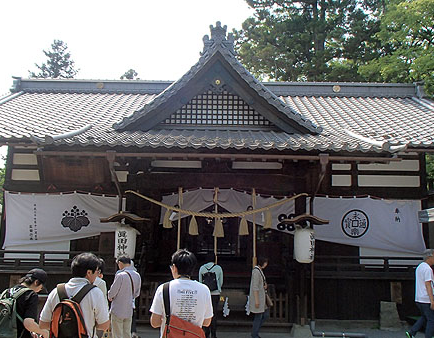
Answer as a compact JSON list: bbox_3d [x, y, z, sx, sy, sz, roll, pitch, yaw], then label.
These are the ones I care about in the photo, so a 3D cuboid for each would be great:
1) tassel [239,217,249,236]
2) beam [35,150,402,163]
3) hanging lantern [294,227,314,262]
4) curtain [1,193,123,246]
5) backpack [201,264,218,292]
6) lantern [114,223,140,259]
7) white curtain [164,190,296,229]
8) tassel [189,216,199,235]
[{"bbox_3d":[0.573,1.203,9.288,0.200,0.400,0.190,1,-10,0],"label":"tassel"},{"bbox_3d":[0.028,-0.231,8.586,7.050,0.110,0.120,1,-10,0],"label":"beam"},{"bbox_3d":[1.784,1.547,9.024,0.430,0.710,0.430,1,-10,0],"label":"hanging lantern"},{"bbox_3d":[-3.892,1.290,11.141,3.008,1.367,0.100,1,-10,0],"label":"curtain"},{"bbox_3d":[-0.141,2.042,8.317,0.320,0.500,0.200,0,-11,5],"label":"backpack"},{"bbox_3d":[-1.835,1.471,9.028,0.440,0.710,0.430,-1,-11,10],"label":"lantern"},{"bbox_3d":[0.268,1.028,11.099,3.442,1.046,0.100,1,-10,0],"label":"white curtain"},{"bbox_3d":[-0.469,1.198,9.286,0.200,0.400,0.190,1,-10,0],"label":"tassel"}]

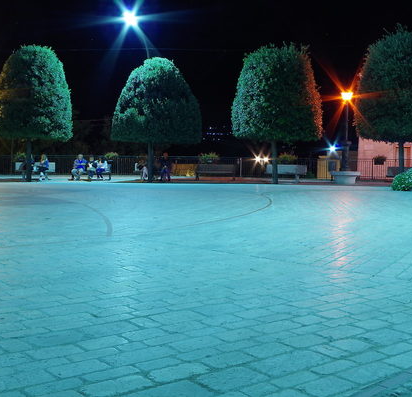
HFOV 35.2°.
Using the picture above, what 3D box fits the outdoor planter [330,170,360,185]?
[{"bbox_3d":[6.132,-0.911,28.484,1.320,0.549,1.320,0,3,0],"label":"outdoor planter"}]

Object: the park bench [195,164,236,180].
[{"bbox_3d":[0.500,-1.234,30.900,1.950,0.780,0.620,1,4,2],"label":"park bench"}]

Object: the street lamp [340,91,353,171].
[{"bbox_3d":[6.210,-2.986,28.600,0.520,3.600,0.520,1,4,2],"label":"street lamp"}]

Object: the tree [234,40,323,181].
[{"bbox_3d":[3.162,-3.693,28.621,3.900,6.046,3.900,0,3,0],"label":"tree"}]

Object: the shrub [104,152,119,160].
[{"bbox_3d":[-5.157,-2.283,35.500,0.780,0.420,0.550,1,4,2],"label":"shrub"}]

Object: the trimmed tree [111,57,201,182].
[{"bbox_3d":[-2.335,-3.564,29.631,4.050,5.694,4.050,0,3,0],"label":"trimmed tree"}]

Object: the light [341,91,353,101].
[{"bbox_3d":[6.210,-4.529,28.600,0.500,0.500,0.500,1,4,2],"label":"light"}]

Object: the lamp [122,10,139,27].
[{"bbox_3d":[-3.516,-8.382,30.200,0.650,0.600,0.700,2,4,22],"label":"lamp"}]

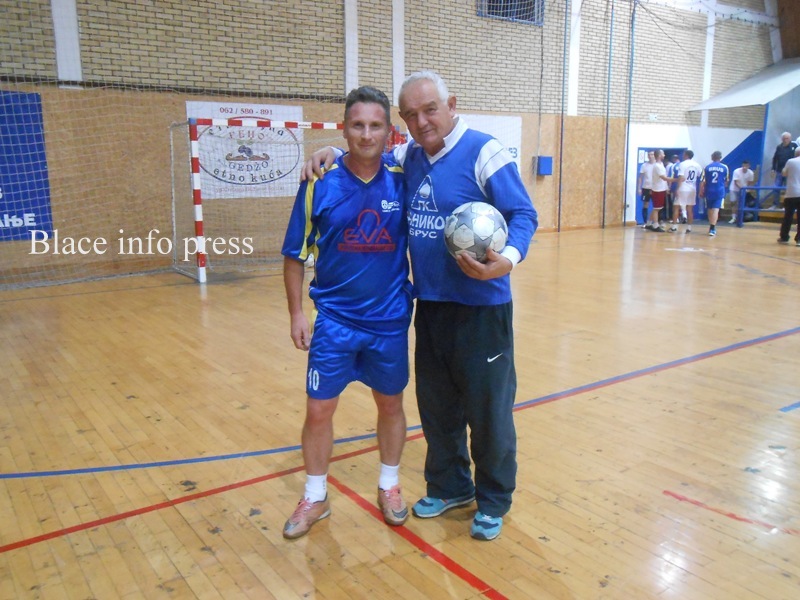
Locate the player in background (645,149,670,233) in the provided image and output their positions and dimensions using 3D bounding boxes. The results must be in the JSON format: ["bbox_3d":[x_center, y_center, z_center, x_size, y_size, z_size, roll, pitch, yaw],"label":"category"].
[{"bbox_3d":[6.012,-2.515,16.112,0.580,1.810,0.500,1,10,9],"label":"player in background"}]

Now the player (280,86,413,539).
[{"bbox_3d":[-0.217,0.056,2.653,0.540,1.700,0.400,-2,10,-8],"label":"player"}]

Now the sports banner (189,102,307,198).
[{"bbox_3d":[-2.532,-2.492,11.596,2.020,1.530,0.030,-8,13,-34],"label":"sports banner"}]

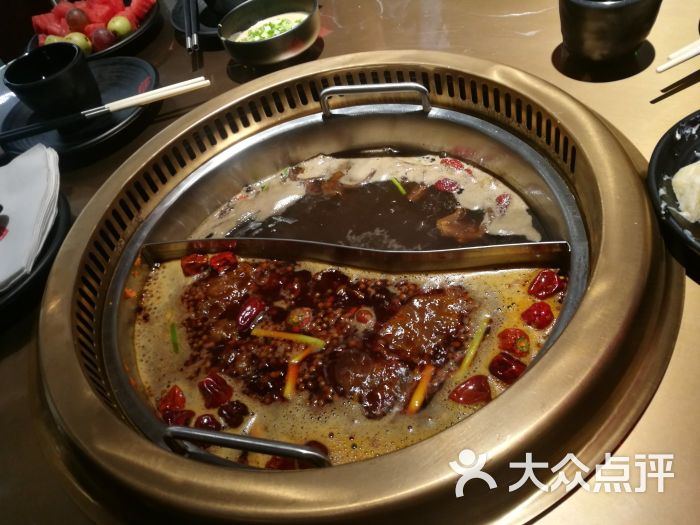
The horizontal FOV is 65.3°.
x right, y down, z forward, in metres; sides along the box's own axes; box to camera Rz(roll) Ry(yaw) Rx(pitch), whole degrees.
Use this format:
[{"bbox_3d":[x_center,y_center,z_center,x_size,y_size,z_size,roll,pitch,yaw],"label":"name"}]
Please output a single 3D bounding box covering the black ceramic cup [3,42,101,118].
[{"bbox_3d":[-0.314,-0.188,0.589,0.083,0.063,0.083,-18,48,0],"label":"black ceramic cup"}]

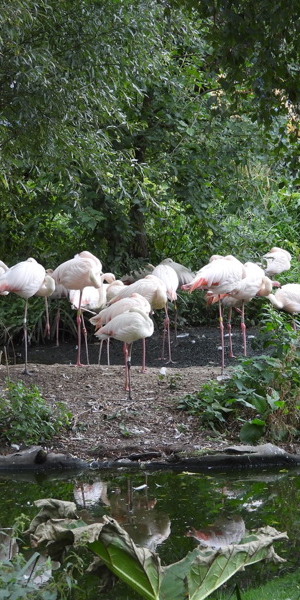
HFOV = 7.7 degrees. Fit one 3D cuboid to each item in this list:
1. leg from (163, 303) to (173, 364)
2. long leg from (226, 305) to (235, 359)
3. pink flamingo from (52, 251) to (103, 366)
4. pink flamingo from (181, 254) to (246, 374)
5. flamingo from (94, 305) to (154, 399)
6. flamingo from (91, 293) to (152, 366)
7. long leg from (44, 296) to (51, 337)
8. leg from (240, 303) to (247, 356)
[{"bbox_3d":[0.146,0.279,18.700,0.080,0.484,0.060,1,3,24],"label":"leg"},{"bbox_3d":[0.693,0.271,19.300,0.070,0.465,0.060,2,4,32],"label":"long leg"},{"bbox_3d":[-0.560,0.066,17.300,0.290,0.890,0.520,-4,5,-42],"label":"pink flamingo"},{"bbox_3d":[0.473,0.108,16.700,0.550,0.890,0.290,-3,4,-32],"label":"pink flamingo"},{"bbox_3d":[-0.192,0.388,16.900,0.450,0.709,0.260,1,3,12],"label":"flamingo"},{"bbox_3d":[-0.233,0.245,18.300,0.500,0.612,0.270,0,3,-6],"label":"flamingo"},{"bbox_3d":[-0.860,0.147,18.800,0.050,0.360,0.045,-2,4,-18],"label":"long leg"},{"bbox_3d":[0.747,0.236,17.900,0.050,0.430,0.045,-2,4,-18],"label":"leg"}]

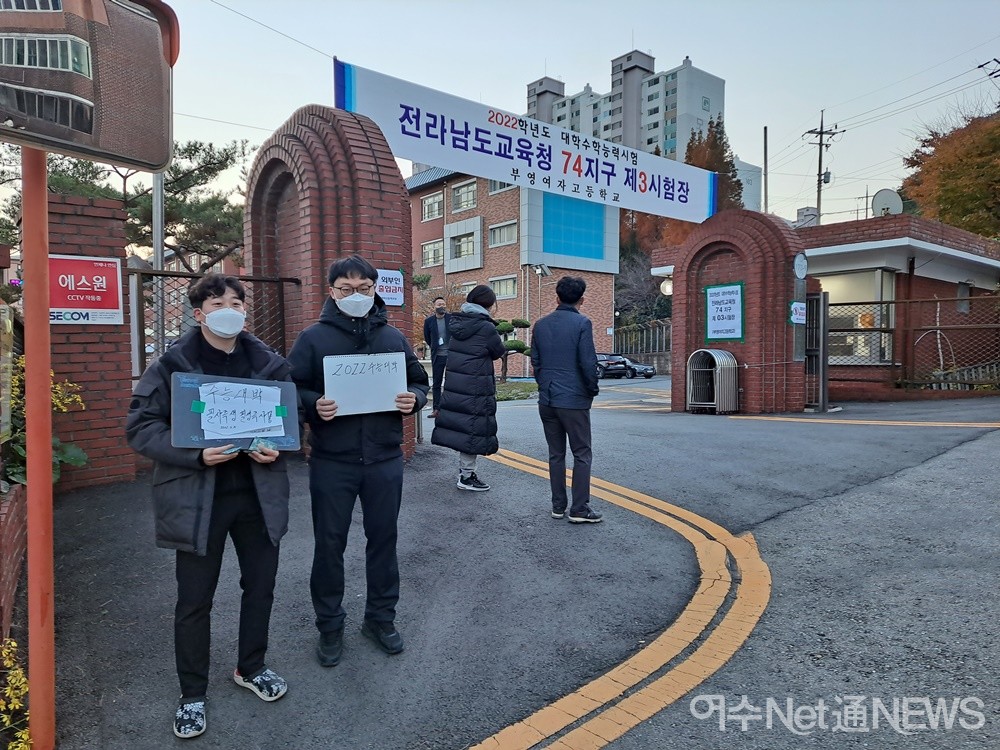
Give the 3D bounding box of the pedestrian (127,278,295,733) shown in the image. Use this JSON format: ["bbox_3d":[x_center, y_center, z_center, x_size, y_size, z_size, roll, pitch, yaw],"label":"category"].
[{"bbox_3d":[-1.115,0.435,2.680,0.590,1.690,0.450,-2,3,-21],"label":"pedestrian"}]

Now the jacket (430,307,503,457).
[{"bbox_3d":[-0.255,0.039,5.450,0.460,1.170,0.500,-2,3,-32],"label":"jacket"}]

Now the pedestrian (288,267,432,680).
[{"bbox_3d":[-0.642,0.340,3.100,0.600,1.750,0.440,-1,3,-10],"label":"pedestrian"}]

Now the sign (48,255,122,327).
[{"bbox_3d":[-2.899,-0.587,4.820,0.490,0.475,0.020,-3,4,-45],"label":"sign"}]

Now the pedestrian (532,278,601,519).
[{"bbox_3d":[0.491,0.151,4.970,0.520,1.710,0.380,0,3,18],"label":"pedestrian"}]

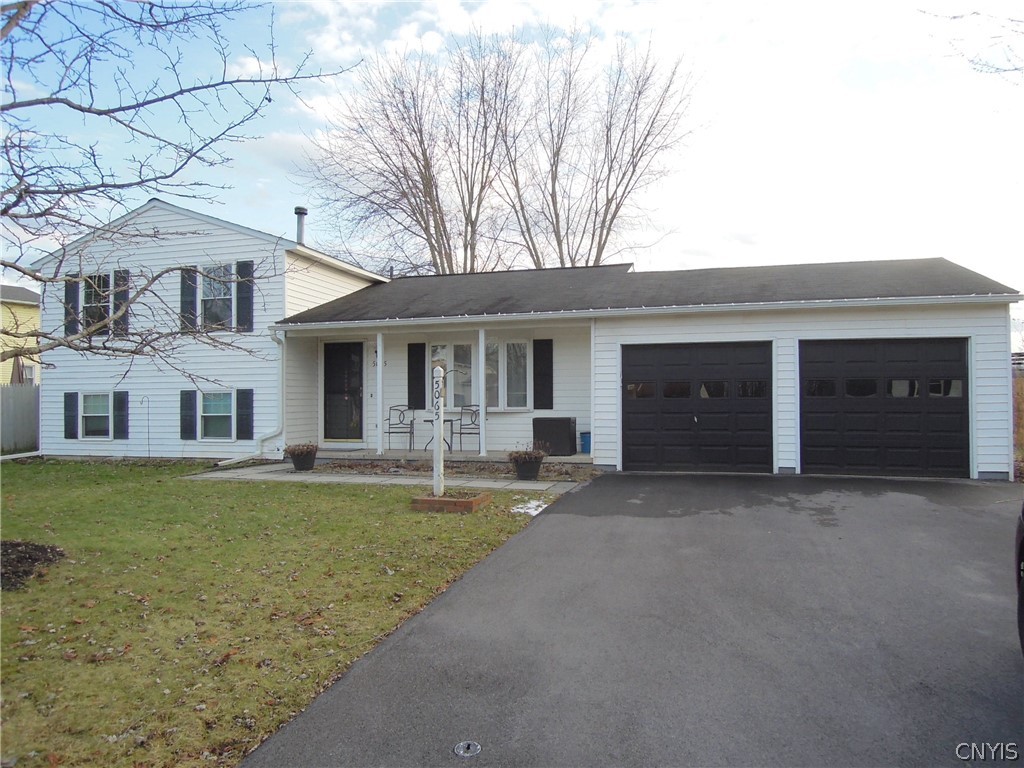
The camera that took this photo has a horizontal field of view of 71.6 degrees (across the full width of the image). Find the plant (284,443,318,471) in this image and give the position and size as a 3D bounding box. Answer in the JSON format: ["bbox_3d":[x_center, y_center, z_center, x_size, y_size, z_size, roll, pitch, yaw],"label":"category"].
[{"bbox_3d":[-3.633,1.262,12.318,0.500,0.460,0.500,-1,-2,16],"label":"plant"}]

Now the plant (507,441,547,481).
[{"bbox_3d":[0.239,1.165,10.687,0.500,0.540,0.500,-1,-2,16],"label":"plant"}]

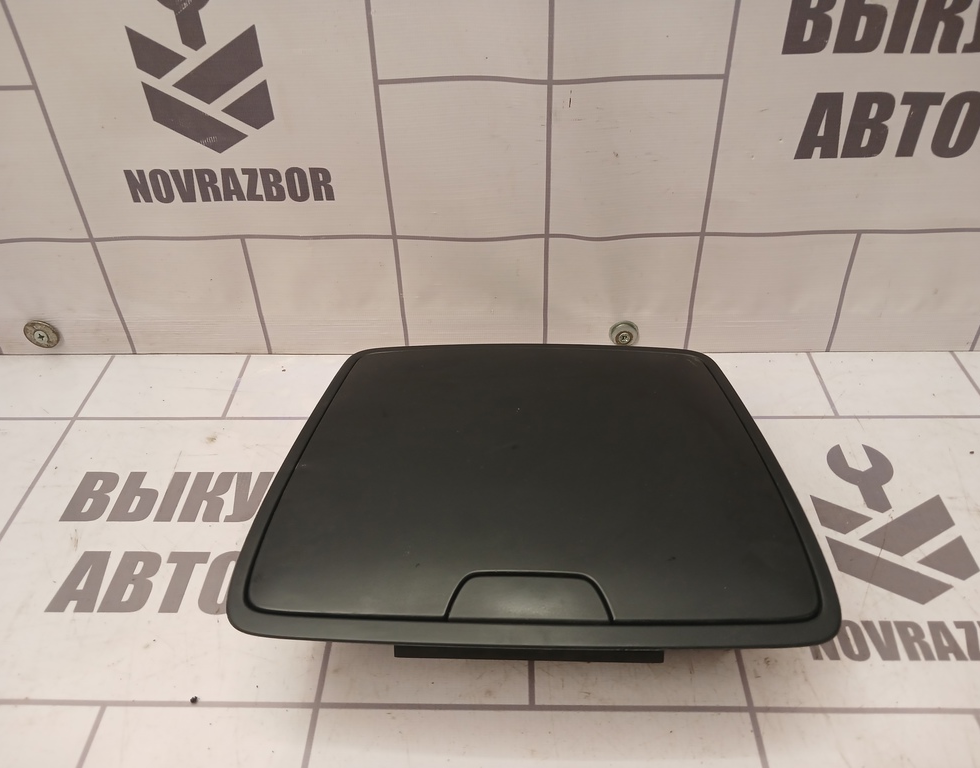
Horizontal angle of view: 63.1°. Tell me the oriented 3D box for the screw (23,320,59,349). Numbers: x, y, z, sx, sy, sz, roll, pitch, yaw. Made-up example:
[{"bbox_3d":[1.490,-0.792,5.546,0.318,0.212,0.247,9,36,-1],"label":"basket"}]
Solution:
[{"bbox_3d":[-0.327,-0.036,0.583,0.024,0.024,0.006,0,38,2],"label":"screw"}]

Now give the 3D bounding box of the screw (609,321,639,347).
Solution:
[{"bbox_3d":[0.096,-0.035,0.570,0.021,0.021,0.007,0,38,2],"label":"screw"}]

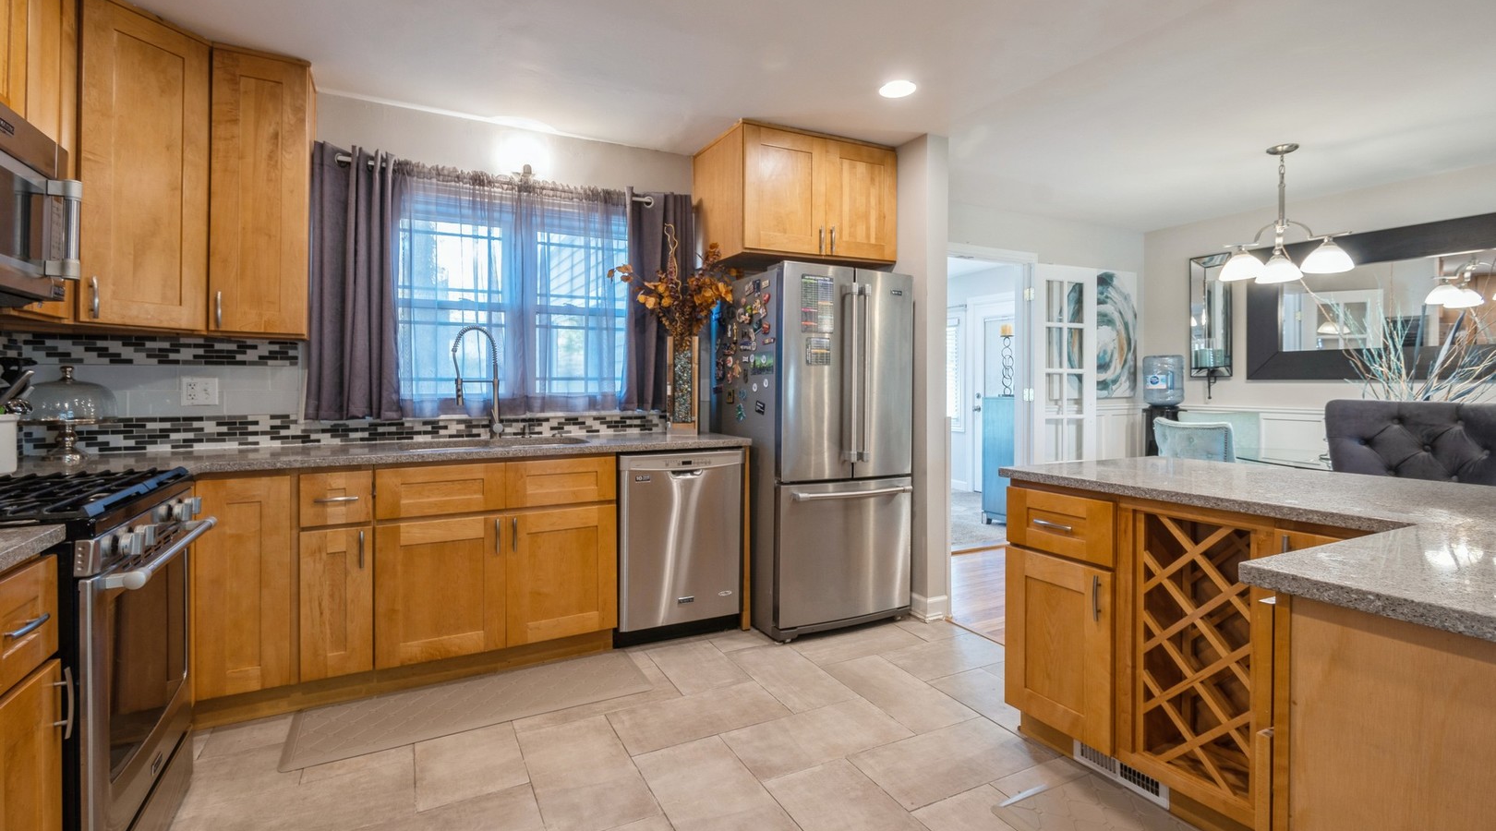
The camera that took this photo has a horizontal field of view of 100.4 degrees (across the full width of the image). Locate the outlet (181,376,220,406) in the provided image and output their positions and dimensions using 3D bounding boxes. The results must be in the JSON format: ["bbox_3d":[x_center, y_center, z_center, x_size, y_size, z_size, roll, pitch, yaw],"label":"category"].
[{"bbox_3d":[-2.289,-0.102,2.606,0.119,0.119,0.012,-1,3,-29],"label":"outlet"}]

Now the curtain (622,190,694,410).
[{"bbox_3d":[-0.485,-0.627,3.371,0.416,1.199,0.090,-1,1,-26],"label":"curtain"}]

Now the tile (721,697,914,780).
[{"bbox_3d":[0.249,1.107,2.161,0.616,0.012,0.298,-1,3,-29],"label":"tile"}]

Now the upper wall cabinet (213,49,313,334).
[{"bbox_3d":[-1.962,-0.856,2.548,0.297,1.069,0.335,-1,1,-26],"label":"upper wall cabinet"}]

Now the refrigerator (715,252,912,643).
[{"bbox_3d":[0.336,0.141,3.386,0.838,1.778,0.722,-1,3,-29],"label":"refrigerator"}]

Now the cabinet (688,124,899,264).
[{"bbox_3d":[0.248,-1.116,3.453,0.913,0.637,0.637,0,1,-25],"label":"cabinet"}]

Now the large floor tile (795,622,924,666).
[{"bbox_3d":[0.496,1.046,2.836,0.581,0.010,0.289,-1,1,-26],"label":"large floor tile"}]

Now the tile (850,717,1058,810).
[{"bbox_3d":[0.625,1.058,1.921,0.581,0.010,0.289,-1,1,-26],"label":"tile"}]

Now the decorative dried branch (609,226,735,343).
[{"bbox_3d":[-0.372,-0.657,3.168,0.626,0.564,0.404,-1,3,-29],"label":"decorative dried branch"}]

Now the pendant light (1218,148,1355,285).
[{"bbox_3d":[2.912,-1.068,3.405,0.560,0.779,0.560,-1,3,-29],"label":"pendant light"}]

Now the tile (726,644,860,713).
[{"bbox_3d":[0.173,1.083,2.618,0.313,0.012,0.587,-1,3,-29],"label":"tile"}]

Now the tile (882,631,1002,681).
[{"bbox_3d":[0.887,1.047,2.705,0.581,0.010,0.289,-1,1,-26],"label":"tile"}]

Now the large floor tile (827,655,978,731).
[{"bbox_3d":[0.560,1.052,2.379,0.289,0.010,0.581,-1,1,-26],"label":"large floor tile"}]

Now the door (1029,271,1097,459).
[{"bbox_3d":[2.455,-0.071,4.824,0.585,2.140,0.040,0,1,-17],"label":"door"}]

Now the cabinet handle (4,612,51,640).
[{"bbox_3d":[-1.258,0.366,1.091,0.032,0.014,0.120,-1,1,-26],"label":"cabinet handle"}]

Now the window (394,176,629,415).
[{"bbox_3d":[-1.152,-0.553,3.160,1.177,1.102,0.090,-1,1,-26],"label":"window"}]

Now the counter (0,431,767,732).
[{"bbox_3d":[-1.365,0.609,2.713,2.755,0.923,0.616,-1,3,-29],"label":"counter"}]

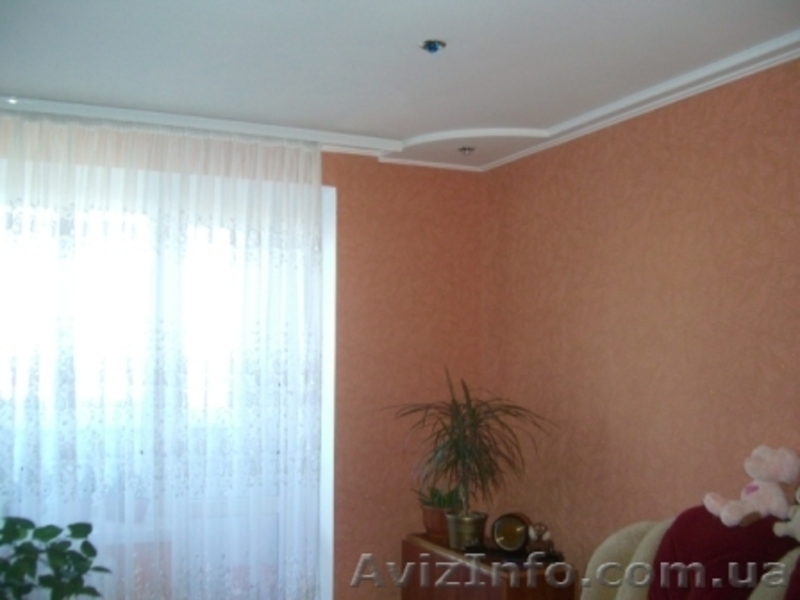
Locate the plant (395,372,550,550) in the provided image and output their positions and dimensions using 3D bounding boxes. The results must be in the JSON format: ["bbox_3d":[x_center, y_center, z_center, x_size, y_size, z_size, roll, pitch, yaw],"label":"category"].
[{"bbox_3d":[0.300,0.692,3.822,0.660,0.759,0.600,0,-3,4],"label":"plant"}]

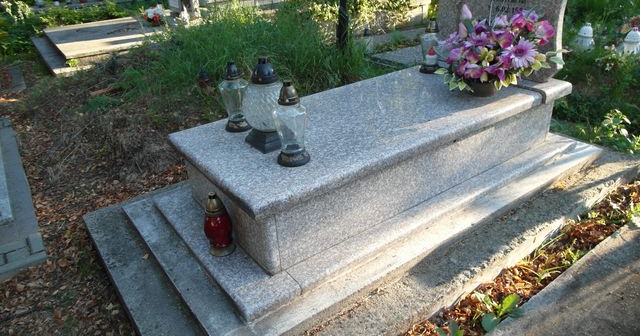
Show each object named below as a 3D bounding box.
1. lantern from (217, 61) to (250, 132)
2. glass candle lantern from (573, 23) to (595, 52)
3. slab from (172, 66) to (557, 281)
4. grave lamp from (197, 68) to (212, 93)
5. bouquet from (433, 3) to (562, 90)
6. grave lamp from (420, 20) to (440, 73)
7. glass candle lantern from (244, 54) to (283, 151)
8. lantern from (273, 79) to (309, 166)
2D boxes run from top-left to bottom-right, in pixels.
[{"bbox_3d":[-0.387,-0.326,2.012,0.131,0.304,0.131,-20,31,-30],"label":"lantern"},{"bbox_3d":[2.629,-1.260,4.334,0.165,0.300,0.165,-20,31,-30],"label":"glass candle lantern"},{"bbox_3d":[0.331,-0.157,2.289,1.911,0.328,0.849,-20,31,-30],"label":"slab"},{"bbox_3d":[-0.992,-0.738,3.801,0.120,0.223,0.120,-20,31,-30],"label":"grave lamp"},{"bbox_3d":[0.900,-0.628,2.338,0.413,0.413,0.624,-20,31,-30],"label":"bouquet"},{"bbox_3d":[0.693,-0.763,2.772,0.125,0.290,0.125,-20,31,-30],"label":"grave lamp"},{"bbox_3d":[-0.212,-0.273,1.821,0.186,0.357,0.186,-20,31,-30],"label":"glass candle lantern"},{"bbox_3d":[-0.110,-0.171,1.655,0.133,0.306,0.133,-3,26,2],"label":"lantern"}]

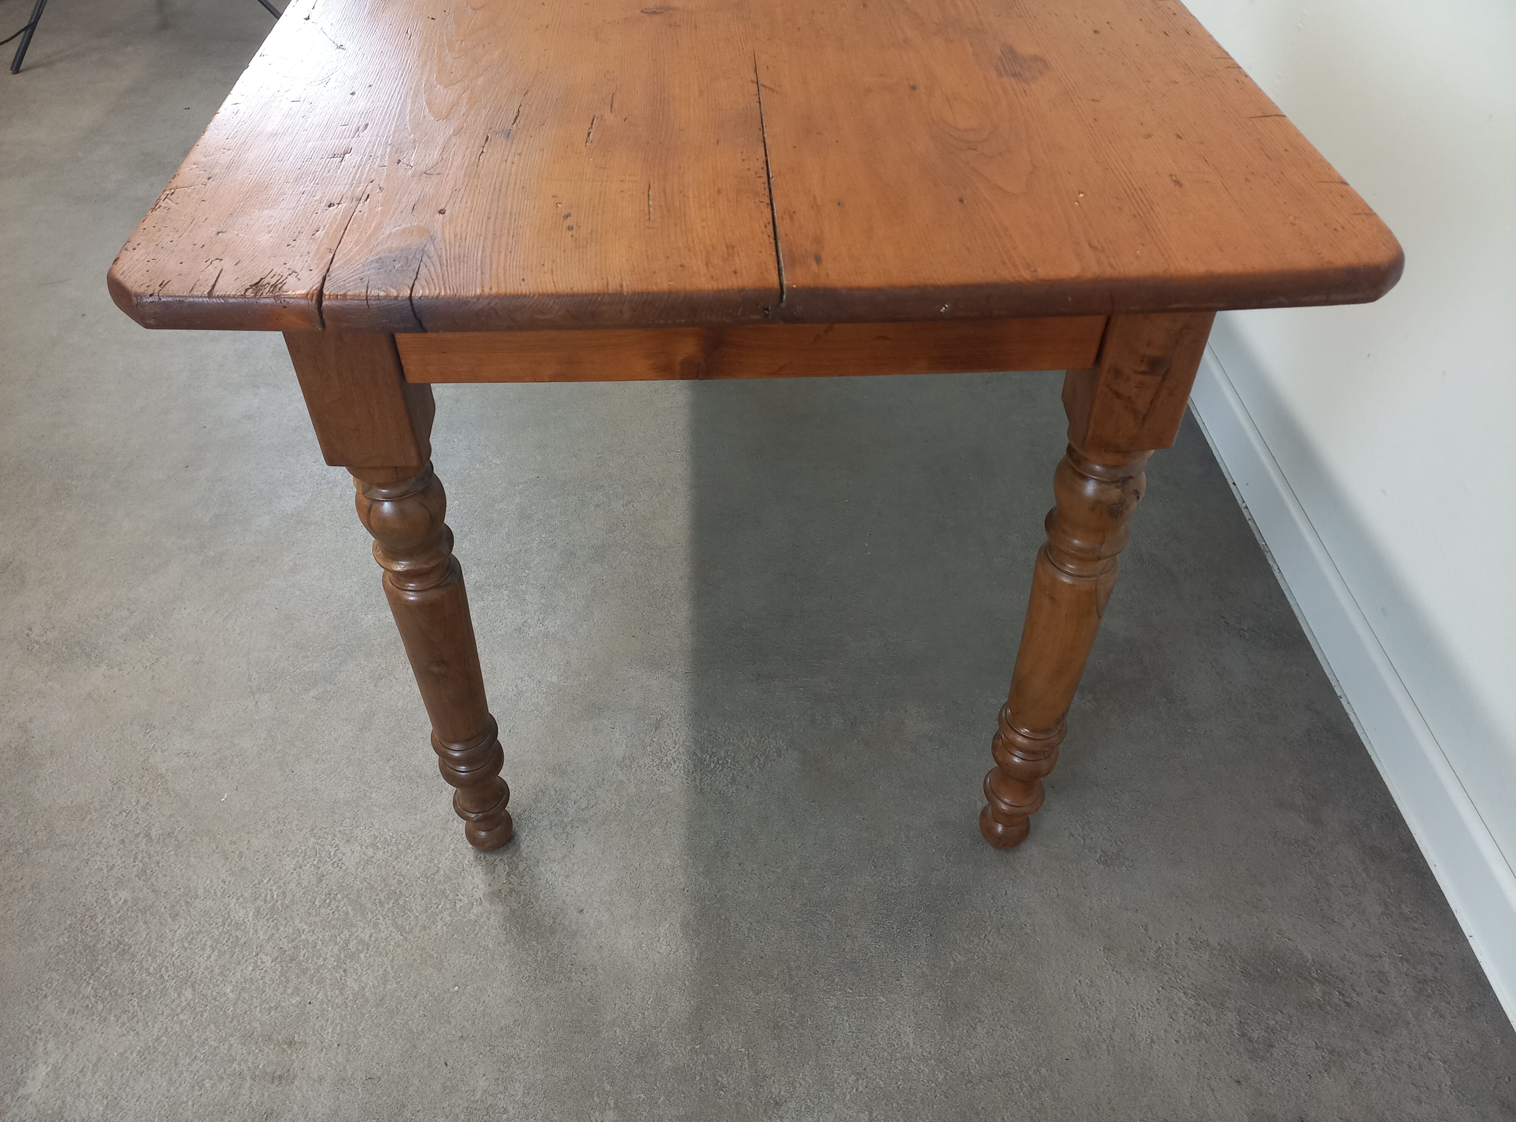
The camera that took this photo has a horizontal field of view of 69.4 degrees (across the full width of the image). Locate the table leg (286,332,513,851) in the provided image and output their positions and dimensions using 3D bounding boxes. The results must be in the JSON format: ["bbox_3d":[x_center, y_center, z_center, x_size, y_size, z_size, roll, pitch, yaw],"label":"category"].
[{"bbox_3d":[-0.293,0.048,0.990,0.071,0.735,0.071,-1,43,-1],"label":"table leg"}]

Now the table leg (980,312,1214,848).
[{"bbox_3d":[0.280,0.040,1.003,0.071,0.735,0.071,-1,43,-1],"label":"table leg"}]

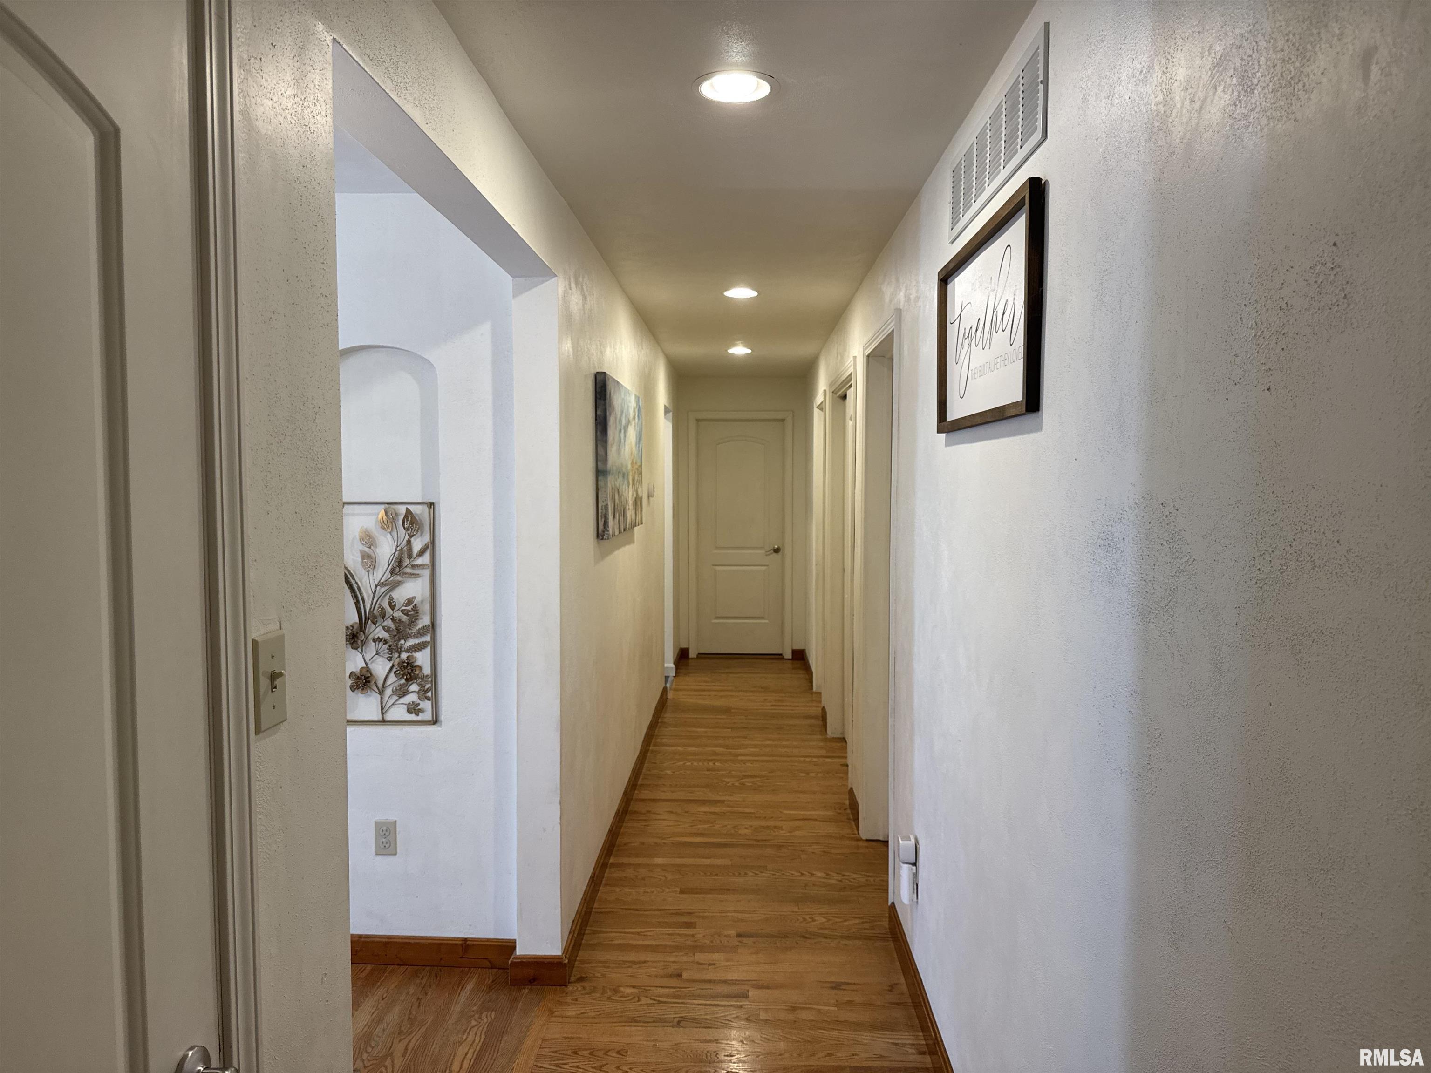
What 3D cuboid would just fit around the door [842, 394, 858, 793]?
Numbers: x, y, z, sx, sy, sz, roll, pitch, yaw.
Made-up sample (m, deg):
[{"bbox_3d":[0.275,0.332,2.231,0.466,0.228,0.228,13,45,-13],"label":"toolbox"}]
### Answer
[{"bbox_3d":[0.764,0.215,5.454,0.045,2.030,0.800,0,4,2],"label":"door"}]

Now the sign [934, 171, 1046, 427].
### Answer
[{"bbox_3d":[0.573,-0.447,2.144,0.028,0.411,0.808,0,4,2],"label":"sign"}]

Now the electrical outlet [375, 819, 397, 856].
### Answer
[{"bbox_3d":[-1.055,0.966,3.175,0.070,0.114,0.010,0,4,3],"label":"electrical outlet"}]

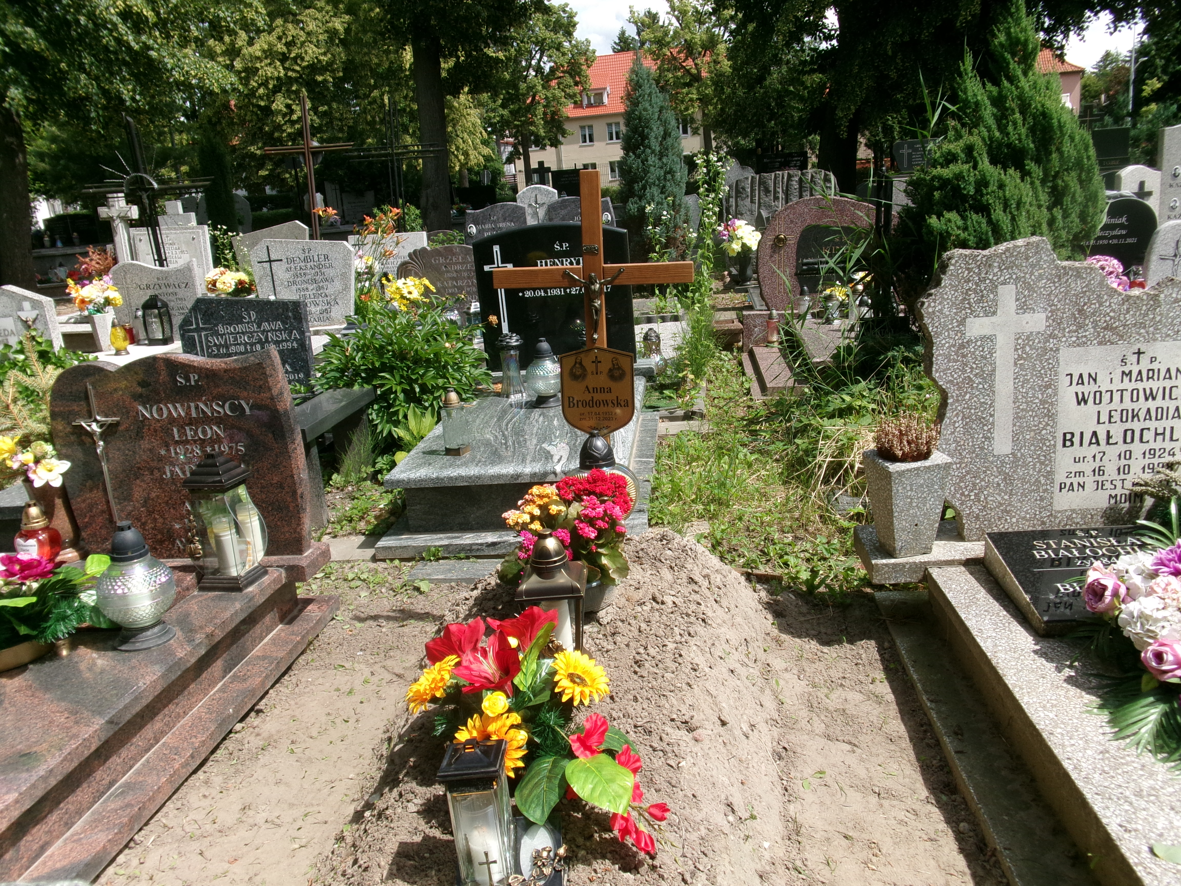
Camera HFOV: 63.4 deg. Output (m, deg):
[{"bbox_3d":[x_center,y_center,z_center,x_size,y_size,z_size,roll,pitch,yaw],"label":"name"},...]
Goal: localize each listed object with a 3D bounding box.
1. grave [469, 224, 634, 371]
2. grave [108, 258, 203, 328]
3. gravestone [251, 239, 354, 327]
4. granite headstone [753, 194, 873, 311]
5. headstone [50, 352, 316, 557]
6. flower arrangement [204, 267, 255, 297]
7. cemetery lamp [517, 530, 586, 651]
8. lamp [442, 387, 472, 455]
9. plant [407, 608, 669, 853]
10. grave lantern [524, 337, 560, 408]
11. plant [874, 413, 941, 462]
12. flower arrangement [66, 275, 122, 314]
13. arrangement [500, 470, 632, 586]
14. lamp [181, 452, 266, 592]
[{"bbox_3d":[-0.207,-0.871,5.638,0.903,0.843,0.085,-3,14,6],"label":"grave"},{"bbox_3d":[-3.732,-1.204,8.152,0.720,0.698,0.100,-2,14,8],"label":"grave"},{"bbox_3d":[-2.354,-1.300,7.800,0.820,0.720,0.090,-3,13,7],"label":"gravestone"},{"bbox_3d":[1.887,-1.481,7.500,1.180,0.900,0.120,-3,13,7],"label":"granite headstone"},{"bbox_3d":[-1.356,0.047,3.139,0.790,0.670,0.090,-3,13,7],"label":"headstone"},{"bbox_3d":[-2.829,-1.250,7.500,0.400,0.270,0.340,-3,13,7],"label":"flower arrangement"},{"bbox_3d":[-0.097,0.372,2.367,0.160,0.340,0.160,-4,13,3],"label":"cemetery lamp"},{"bbox_3d":[-0.564,-0.091,3.973,0.083,0.279,0.083,2,15,23],"label":"lamp"},{"bbox_3d":[-0.082,0.496,1.649,0.420,0.270,0.340,-3,14,6],"label":"plant"},{"bbox_3d":[-0.245,-0.376,4.928,0.190,0.330,0.190,-3,14,6],"label":"grave lantern"},{"bbox_3d":[0.986,-0.016,2.964,0.200,0.155,0.200,-3,13,7],"label":"plant"},{"bbox_3d":[-4.080,-1.217,7.853,0.390,0.300,0.350,-3,14,6],"label":"flower arrangement"},{"bbox_3d":[-0.067,0.248,2.630,0.350,0.290,0.320,-3,13,7],"label":"arrangement"},{"bbox_3d":[-1.124,0.229,2.901,0.190,0.401,0.175,-2,14,10],"label":"lamp"}]

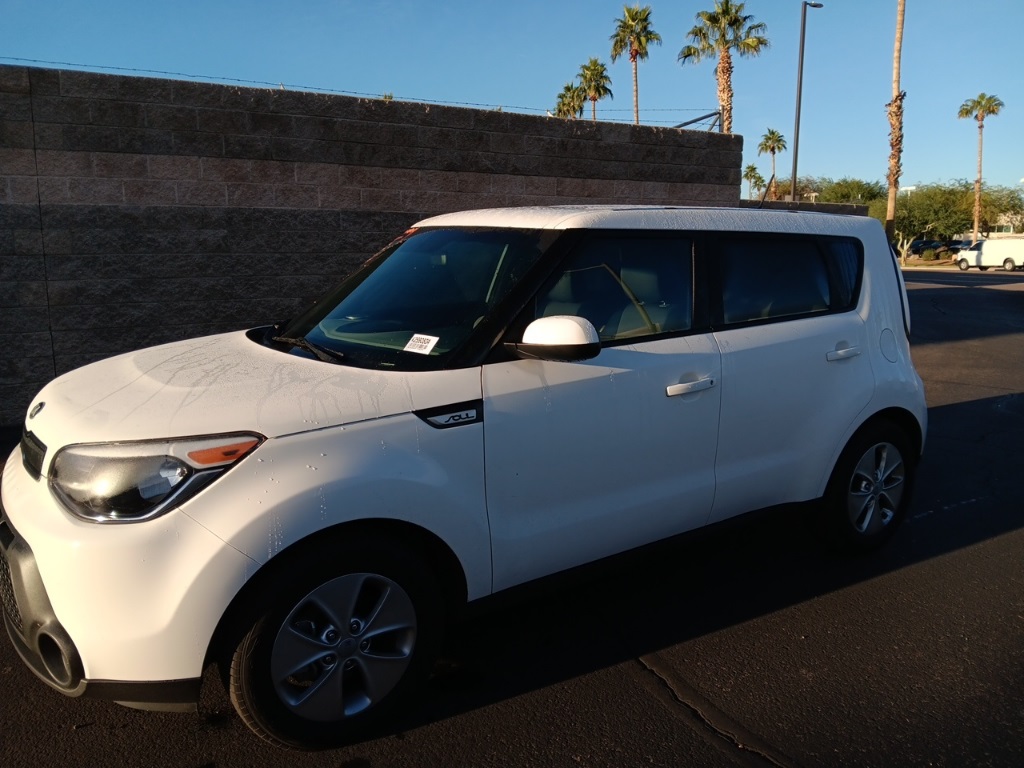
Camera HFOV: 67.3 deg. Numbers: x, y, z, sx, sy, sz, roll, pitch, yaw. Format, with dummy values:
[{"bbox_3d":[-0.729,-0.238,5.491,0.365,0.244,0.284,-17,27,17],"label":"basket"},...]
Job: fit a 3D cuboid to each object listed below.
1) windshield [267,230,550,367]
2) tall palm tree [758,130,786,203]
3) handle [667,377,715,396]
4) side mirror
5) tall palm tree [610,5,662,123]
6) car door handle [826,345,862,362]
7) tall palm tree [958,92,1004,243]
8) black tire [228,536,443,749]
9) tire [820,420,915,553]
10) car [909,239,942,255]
[{"bbox_3d":[-0.431,-0.368,3.107,0.820,0.130,1.430,-46,29,-18],"label":"windshield"},{"bbox_3d":[29.077,-21.128,87.253,3.243,15.093,3.243,3,10,18],"label":"tall palm tree"},{"bbox_3d":[0.648,0.014,2.799,0.230,0.045,0.047,-7,12,-32],"label":"handle"},{"bbox_3d":[0.128,-0.145,2.376,0.180,0.145,0.250,-7,12,-32],"label":"side mirror"},{"bbox_3d":[8.490,-16.768,53.497,3.448,18.032,3.448,1,10,9],"label":"tall palm tree"},{"bbox_3d":[1.416,-0.124,3.274,0.225,0.045,0.047,-7,12,-32],"label":"car door handle"},{"bbox_3d":[35.496,-15.625,59.070,3.469,12.895,3.469,5,11,30],"label":"tall palm tree"},{"bbox_3d":[-0.517,0.742,2.284,0.645,0.645,0.210,-7,12,-32],"label":"black tire"},{"bbox_3d":[1.648,0.474,3.642,0.645,0.645,0.210,-7,12,-32],"label":"tire"},{"bbox_3d":[37.726,-12.287,70.000,1.850,1.600,4.600,4,11,25],"label":"car"}]

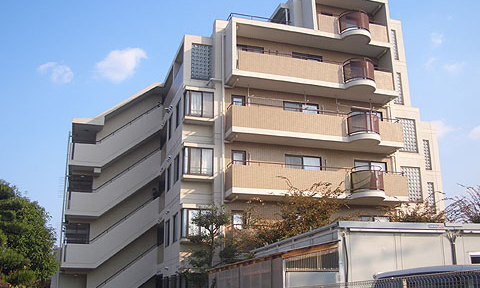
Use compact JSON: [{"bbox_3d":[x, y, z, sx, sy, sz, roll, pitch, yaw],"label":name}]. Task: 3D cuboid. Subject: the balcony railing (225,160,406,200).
[{"bbox_3d":[3.953,1.805,23.079,9.163,1.342,2.066,5,-17,-17],"label":"balcony railing"}]

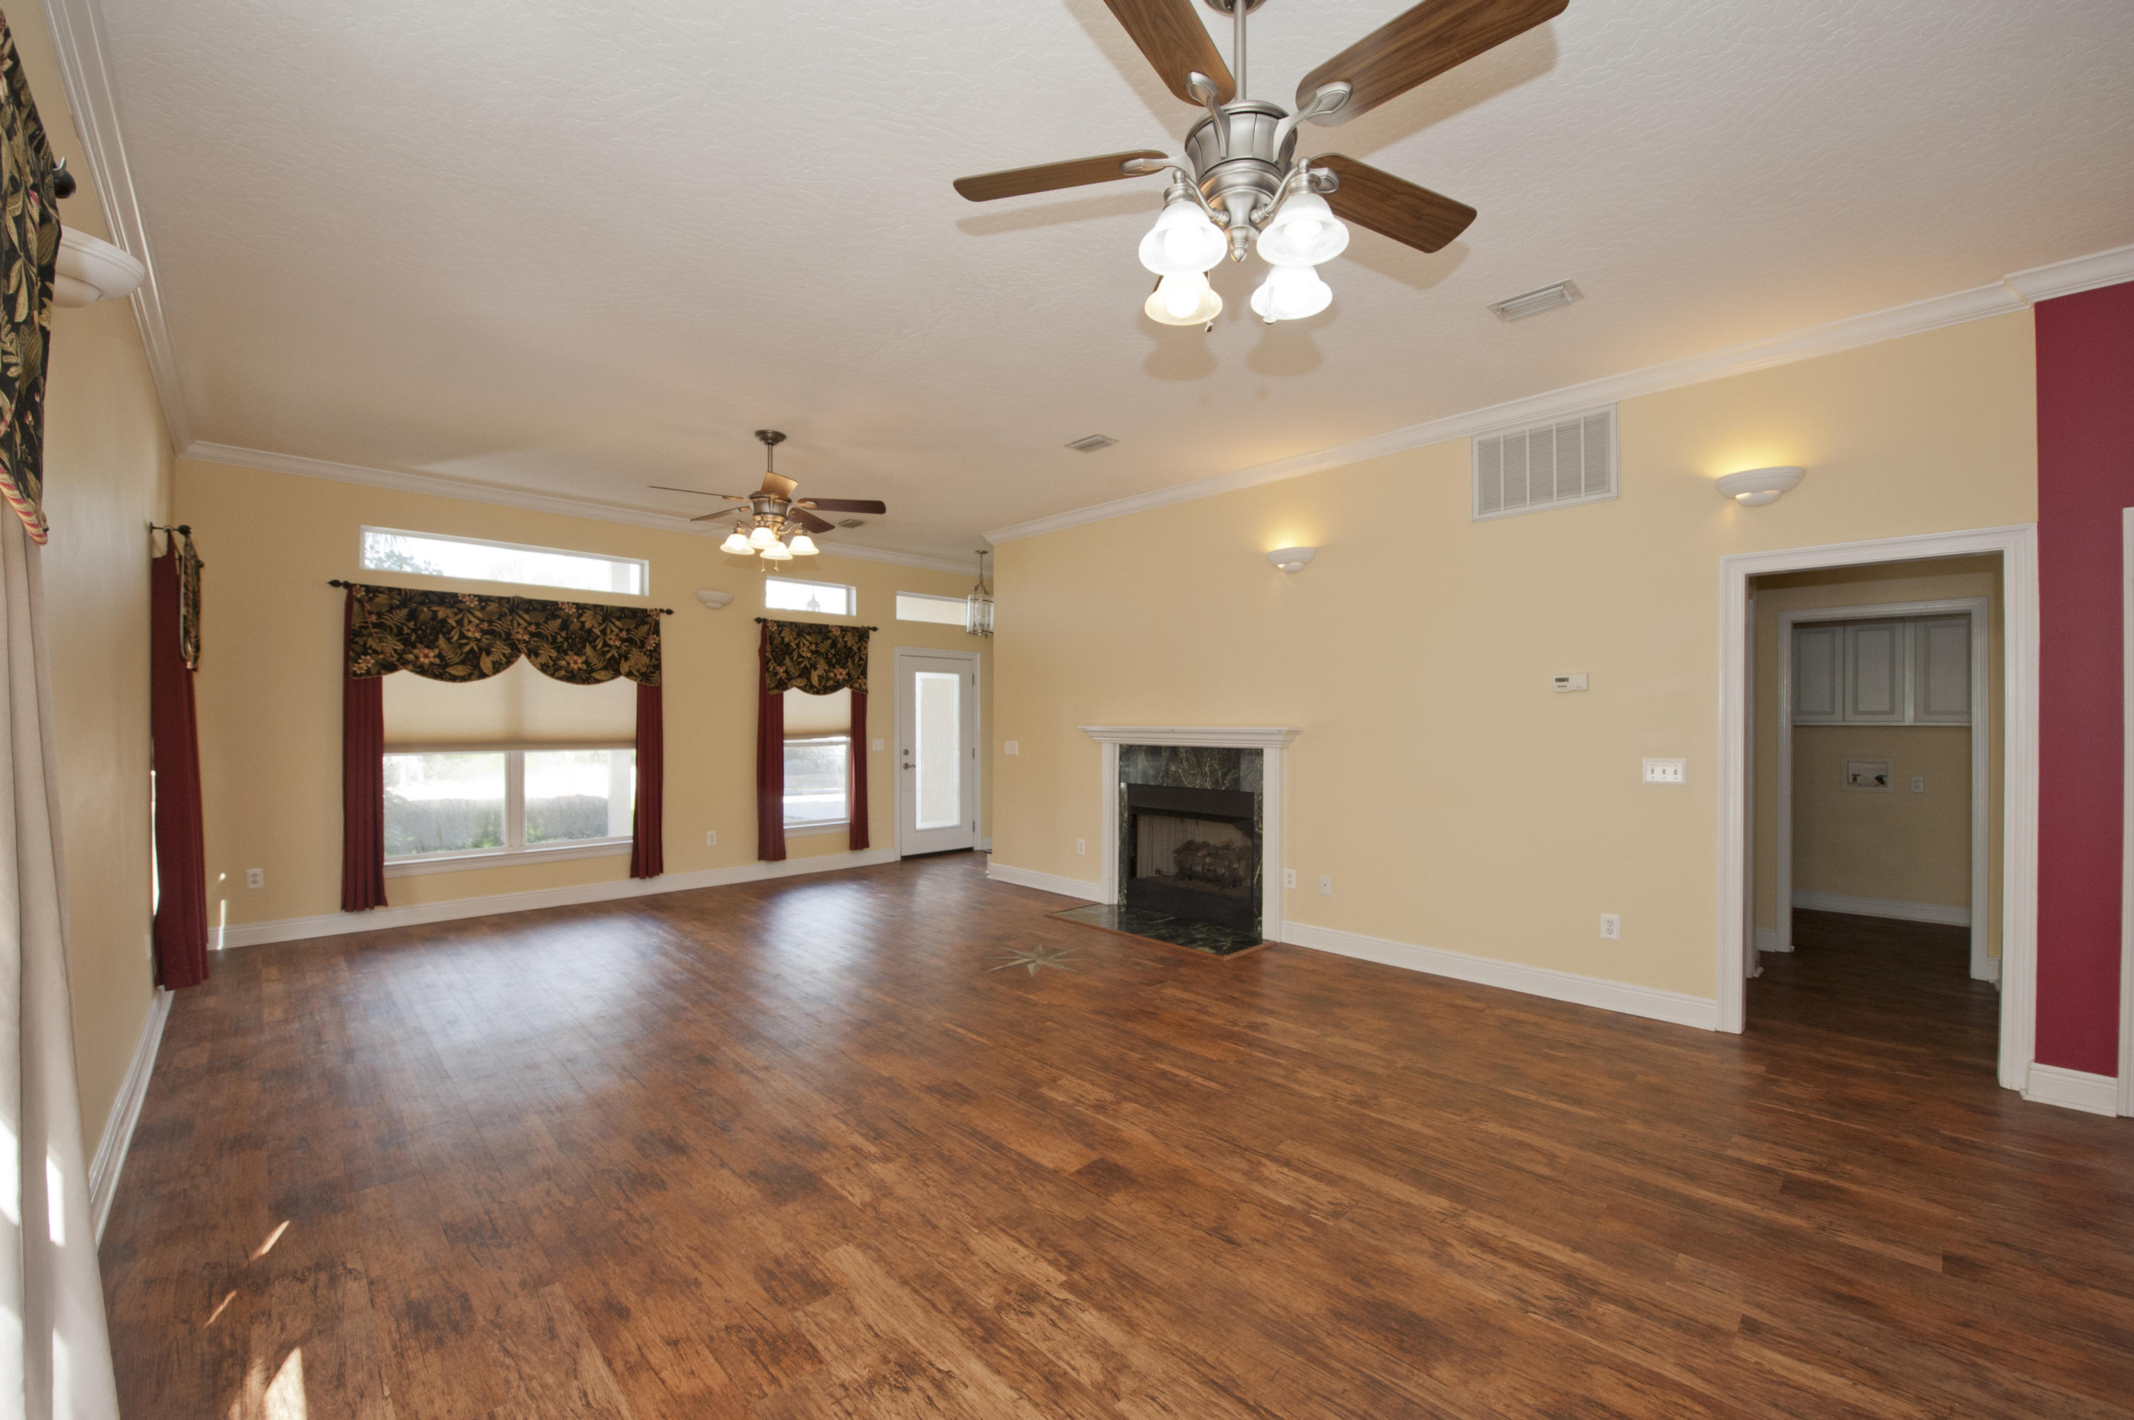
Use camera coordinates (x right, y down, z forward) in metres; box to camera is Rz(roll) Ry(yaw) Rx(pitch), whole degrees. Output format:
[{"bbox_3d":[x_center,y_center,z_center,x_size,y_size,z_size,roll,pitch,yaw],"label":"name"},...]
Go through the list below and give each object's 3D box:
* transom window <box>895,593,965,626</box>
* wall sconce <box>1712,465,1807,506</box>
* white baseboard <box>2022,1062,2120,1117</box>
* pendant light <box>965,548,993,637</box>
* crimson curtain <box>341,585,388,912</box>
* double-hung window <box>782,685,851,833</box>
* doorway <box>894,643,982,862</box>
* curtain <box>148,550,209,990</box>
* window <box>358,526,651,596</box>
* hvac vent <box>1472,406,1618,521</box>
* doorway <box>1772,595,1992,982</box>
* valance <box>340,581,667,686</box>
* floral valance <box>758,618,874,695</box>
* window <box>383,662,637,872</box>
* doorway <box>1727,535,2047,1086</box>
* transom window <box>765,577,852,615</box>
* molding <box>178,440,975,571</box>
[{"bbox_3d":[-1.415,-1.036,8.662,0.896,0.277,0.090,1,-1,-44],"label":"transom window"},{"bbox_3d":[2.958,-0.952,3.551,0.140,0.139,0.301,1,-1,-45],"label":"wall sconce"},{"bbox_3d":[3.554,1.342,2.947,0.219,0.134,0.028,-1,-1,45],"label":"white baseboard"},{"bbox_3d":[-0.837,-1.135,8.128,0.290,0.858,0.290,0,-1,0],"label":"pendant light"},{"bbox_3d":[-4.636,0.273,5.487,0.254,2.159,0.120,1,-1,-44],"label":"crimson curtain"},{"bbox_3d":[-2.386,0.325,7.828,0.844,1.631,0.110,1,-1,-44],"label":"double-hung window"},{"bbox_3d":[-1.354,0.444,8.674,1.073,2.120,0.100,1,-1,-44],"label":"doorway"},{"bbox_3d":[-4.310,0.278,4.043,0.150,2.145,0.280,1,-1,-44],"label":"curtain"},{"bbox_3d":[-4.082,-1.081,6.179,1.803,0.290,0.100,1,-1,-44],"label":"window"},{"bbox_3d":[2.402,-1.239,4.204,0.030,0.459,0.668,1,-1,-44],"label":"hvac vent"},{"bbox_3d":[4.677,0.429,4.785,0.140,2.077,0.868,1,-1,-44],"label":"doorway"},{"bbox_3d":[-3.999,-0.509,6.088,1.970,0.647,0.120,1,-1,-44],"label":"valance"},{"bbox_3d":[-2.312,-0.472,7.738,1.105,0.668,0.120,1,-1,-44],"label":"floral valance"},{"bbox_3d":[-4.092,0.309,6.160,1.710,1.667,0.110,1,-1,-44],"label":"window"},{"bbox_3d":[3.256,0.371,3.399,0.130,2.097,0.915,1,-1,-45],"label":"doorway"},{"bbox_3d":[-2.383,-1.041,7.713,0.893,0.281,0.090,1,-1,-44],"label":"transom window"},{"bbox_3d":[-3.035,-1.511,6.970,6.044,0.099,0.090,1,-1,-44],"label":"molding"}]

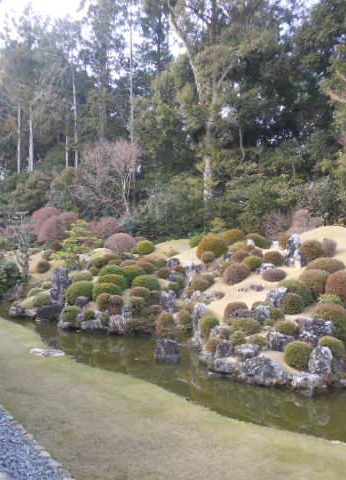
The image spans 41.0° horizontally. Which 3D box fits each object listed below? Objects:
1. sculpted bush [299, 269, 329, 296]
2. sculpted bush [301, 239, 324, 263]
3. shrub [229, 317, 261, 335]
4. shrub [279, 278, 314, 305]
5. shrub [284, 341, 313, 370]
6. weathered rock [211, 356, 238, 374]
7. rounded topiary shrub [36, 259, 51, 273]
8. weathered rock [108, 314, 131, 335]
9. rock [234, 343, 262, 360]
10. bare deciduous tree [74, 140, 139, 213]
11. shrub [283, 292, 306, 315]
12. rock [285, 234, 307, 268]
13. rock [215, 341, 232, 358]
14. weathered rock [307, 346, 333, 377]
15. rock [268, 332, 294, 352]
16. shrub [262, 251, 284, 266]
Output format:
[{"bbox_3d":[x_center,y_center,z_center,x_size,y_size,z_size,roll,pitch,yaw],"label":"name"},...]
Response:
[{"bbox_3d":[3.527,1.061,11.400,0.798,0.691,0.798,0,-1,17],"label":"sculpted bush"},{"bbox_3d":[4.195,0.323,13.900,0.648,0.707,0.648,0,-1,17],"label":"sculpted bush"},{"bbox_3d":[1.647,1.954,10.500,0.720,0.440,0.620,1,-2,9],"label":"shrub"},{"bbox_3d":[3.139,1.342,11.700,0.840,0.700,0.800,1,-2,15],"label":"shrub"},{"bbox_3d":[2.481,2.265,9.065,0.588,0.571,0.588,0,0,15],"label":"shrub"},{"bbox_3d":[0.929,2.204,8.100,0.470,0.324,0.376,0,0,7],"label":"weathered rock"},{"bbox_3d":[-5.024,1.022,18.000,0.563,0.526,0.563,0,0,-16],"label":"rounded topiary shrub"},{"bbox_3d":[-1.385,2.157,11.800,0.545,0.511,0.436,0,0,-7],"label":"weathered rock"},{"bbox_3d":[1.540,2.305,9.555,0.579,0.372,0.412,0,0,9],"label":"rock"},{"bbox_3d":[-3.750,-3.521,26.460,4.007,4.351,3.724,0,0,-8],"label":"bare deciduous tree"},{"bbox_3d":[2.508,1.321,9.500,0.417,0.442,0.417,0,0,15],"label":"shrub"},{"bbox_3d":[3.823,0.356,14.308,0.681,1.053,0.539,0,0,15],"label":"rock"},{"bbox_3d":[1.049,2.275,9.604,0.332,0.374,0.294,0,0,6],"label":"rock"},{"bbox_3d":[2.793,2.293,8.722,0.472,0.566,0.412,0,0,18],"label":"weathered rock"},{"bbox_3d":[2.303,2.195,9.900,0.560,0.440,0.450,1,-2,14],"label":"rock"},{"bbox_3d":[3.065,0.568,14.200,0.677,0.492,0.677,0,-1,12],"label":"shrub"}]

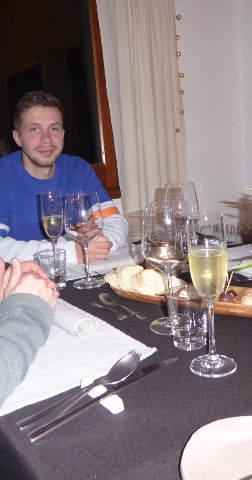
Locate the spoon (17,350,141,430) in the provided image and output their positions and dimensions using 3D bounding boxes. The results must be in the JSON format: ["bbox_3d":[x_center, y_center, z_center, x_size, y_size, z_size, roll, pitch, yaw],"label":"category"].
[{"bbox_3d":[-0.048,0.186,0.584,0.043,0.026,0.195,7,20,45],"label":"spoon"}]

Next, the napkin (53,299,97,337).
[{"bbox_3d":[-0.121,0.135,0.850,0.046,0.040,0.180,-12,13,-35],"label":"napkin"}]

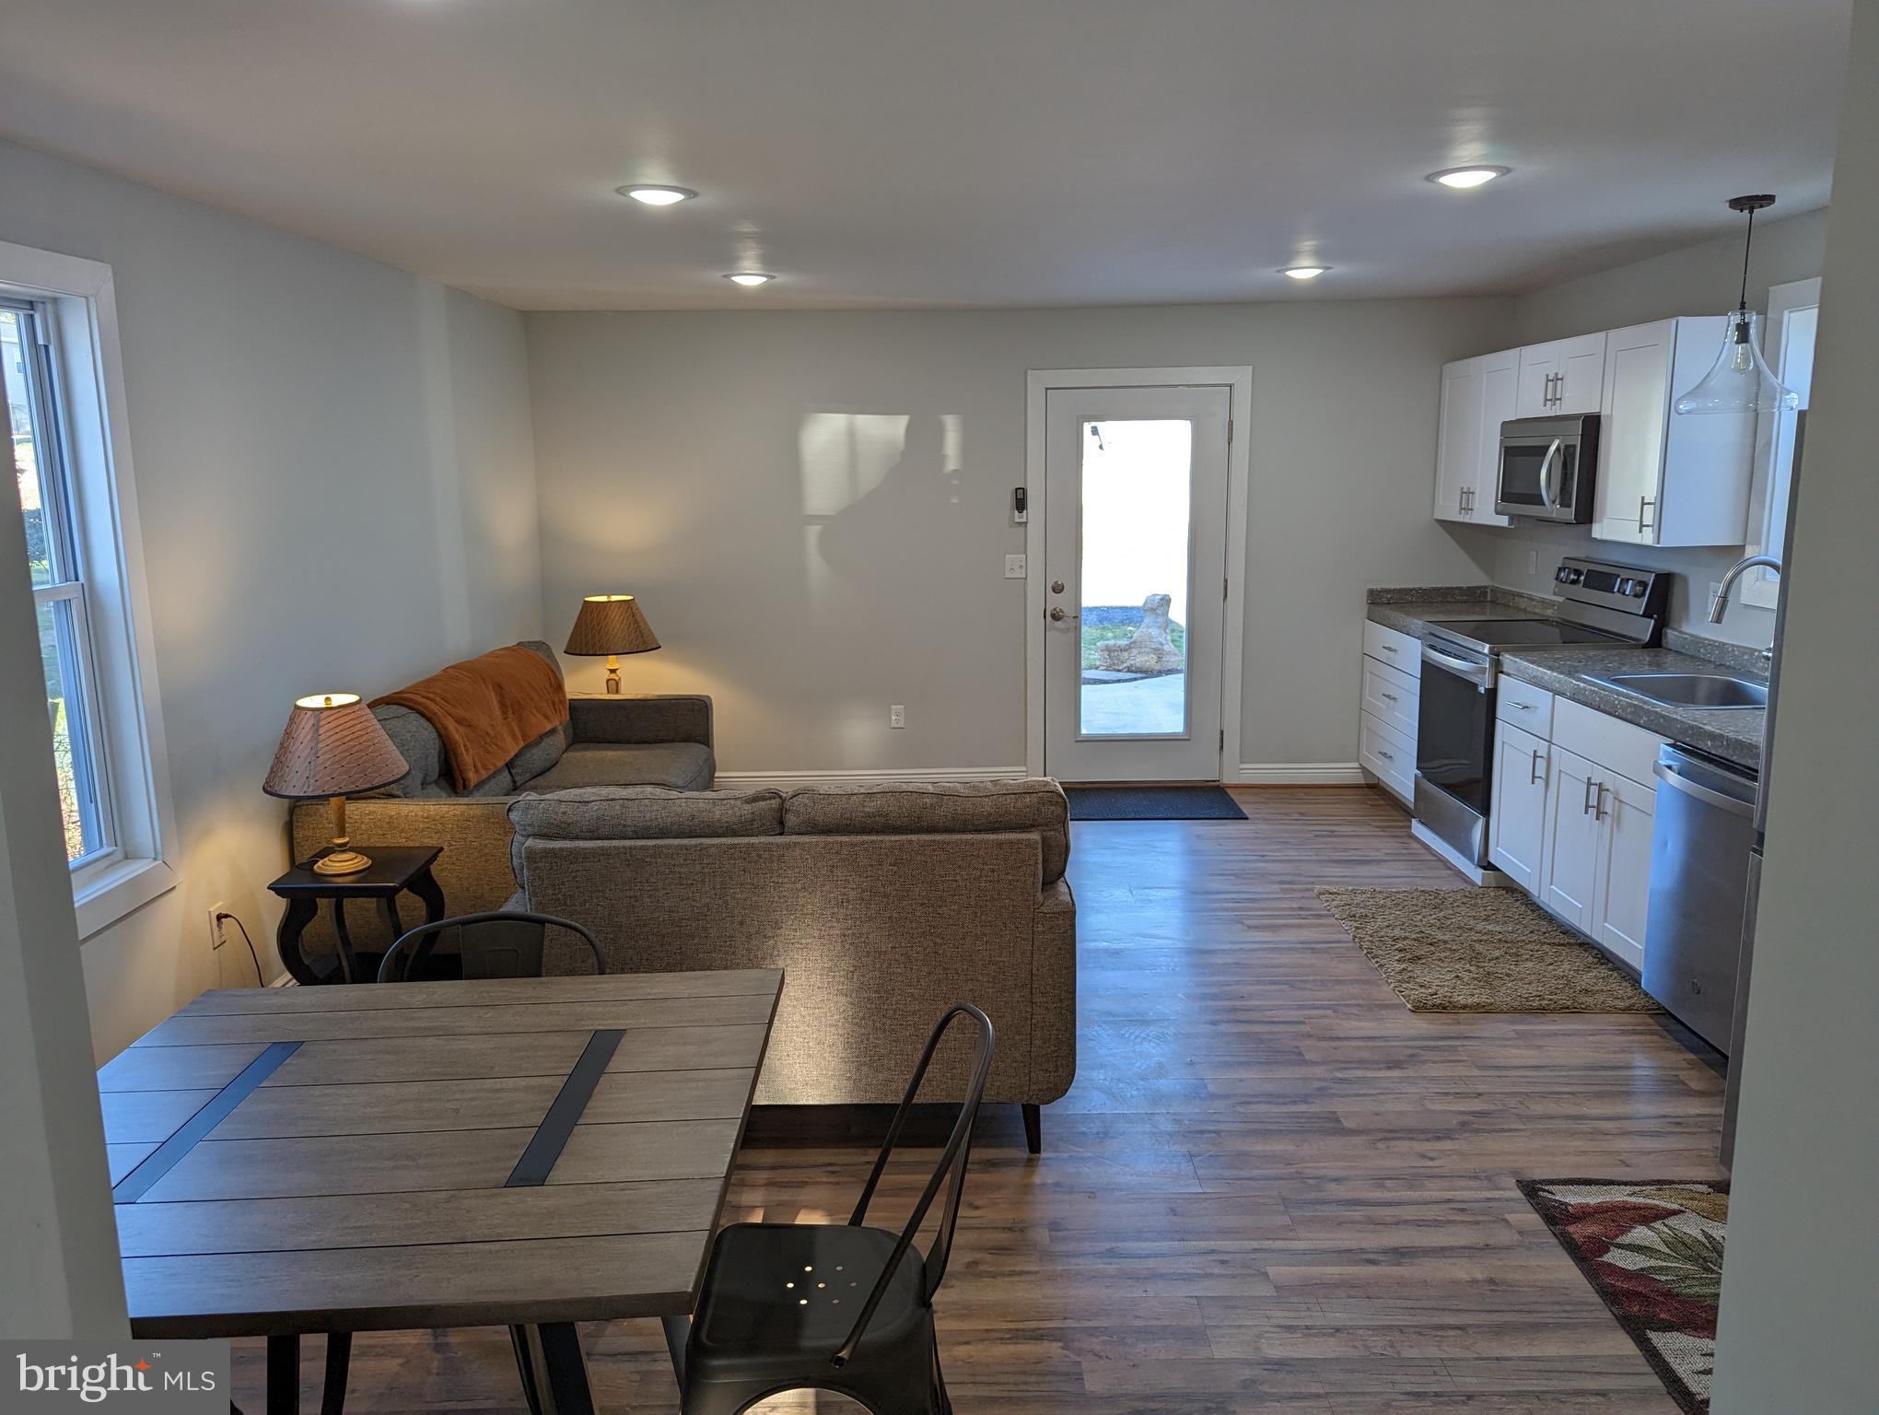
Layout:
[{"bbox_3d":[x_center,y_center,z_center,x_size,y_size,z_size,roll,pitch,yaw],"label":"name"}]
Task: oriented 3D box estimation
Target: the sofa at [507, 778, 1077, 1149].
[{"bbox_3d":[-0.356,0.563,3.573,1.395,0.935,0.900,0,11,1],"label":"sofa"}]

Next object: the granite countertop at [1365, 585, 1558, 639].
[{"bbox_3d":[2.474,-0.452,6.196,0.645,0.170,0.825,0,11,1],"label":"granite countertop"}]

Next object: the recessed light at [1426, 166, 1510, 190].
[{"bbox_3d":[1.426,-1.425,3.528,0.210,0.034,0.210,-1,11,1],"label":"recessed light"}]

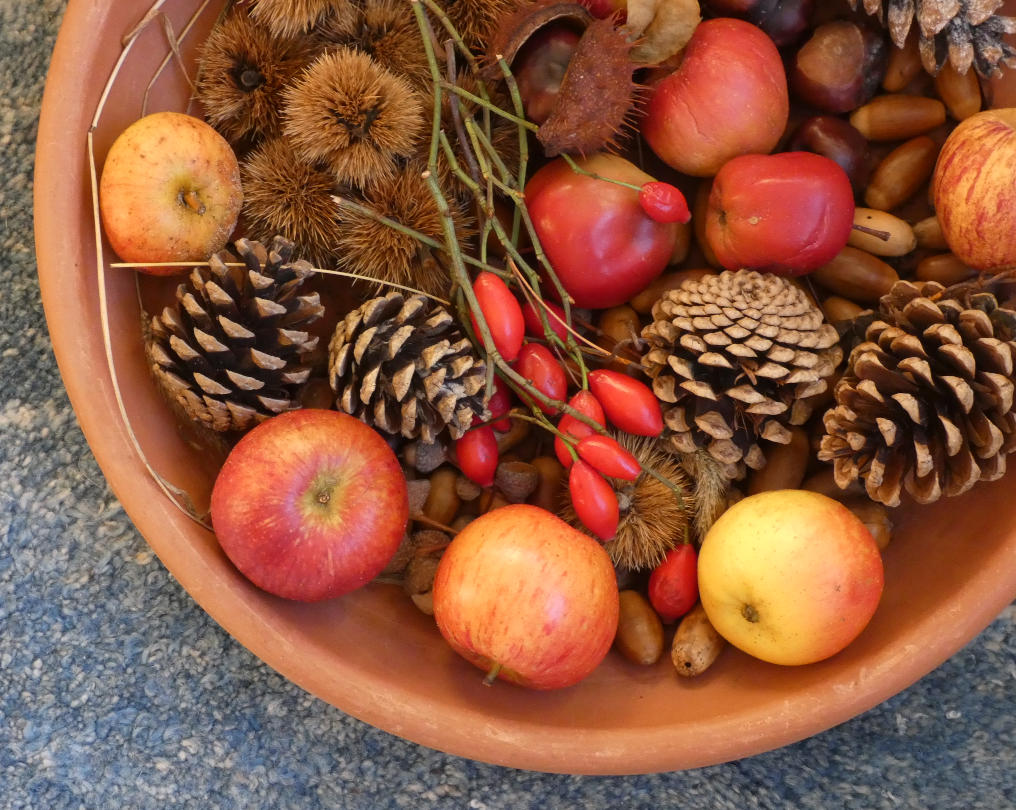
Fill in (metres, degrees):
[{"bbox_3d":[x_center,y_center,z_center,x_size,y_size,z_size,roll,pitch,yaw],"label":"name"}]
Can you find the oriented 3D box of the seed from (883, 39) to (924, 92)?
[{"bbox_3d":[0.135,-0.118,0.785,0.013,0.013,0.026,21,84,-2],"label":"seed"}]

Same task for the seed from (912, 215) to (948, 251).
[{"bbox_3d":[0.149,-0.058,0.776,0.029,0.013,0.013,1,87,-3],"label":"seed"}]

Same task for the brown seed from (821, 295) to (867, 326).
[{"bbox_3d":[0.114,-0.031,0.781,0.026,0.015,0.015,24,88,-6],"label":"brown seed"}]

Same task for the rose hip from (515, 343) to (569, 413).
[{"bbox_3d":[0.011,-0.008,0.735,0.015,0.015,0.024,-19,90,0],"label":"rose hip"}]

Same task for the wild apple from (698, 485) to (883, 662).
[{"bbox_3d":[0.093,0.057,0.761,0.061,0.053,0.061,16,123,26],"label":"wild apple"}]

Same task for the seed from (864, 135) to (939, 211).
[{"bbox_3d":[0.131,-0.077,0.768,0.014,0.014,0.031,44,86,0],"label":"seed"}]

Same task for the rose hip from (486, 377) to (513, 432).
[{"bbox_3d":[-0.004,-0.001,0.766,0.013,0.013,0.021,-9,87,-3],"label":"rose hip"}]

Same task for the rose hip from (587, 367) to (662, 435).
[{"bbox_3d":[0.038,-0.001,0.745,0.031,0.016,0.016,41,87,-3],"label":"rose hip"}]

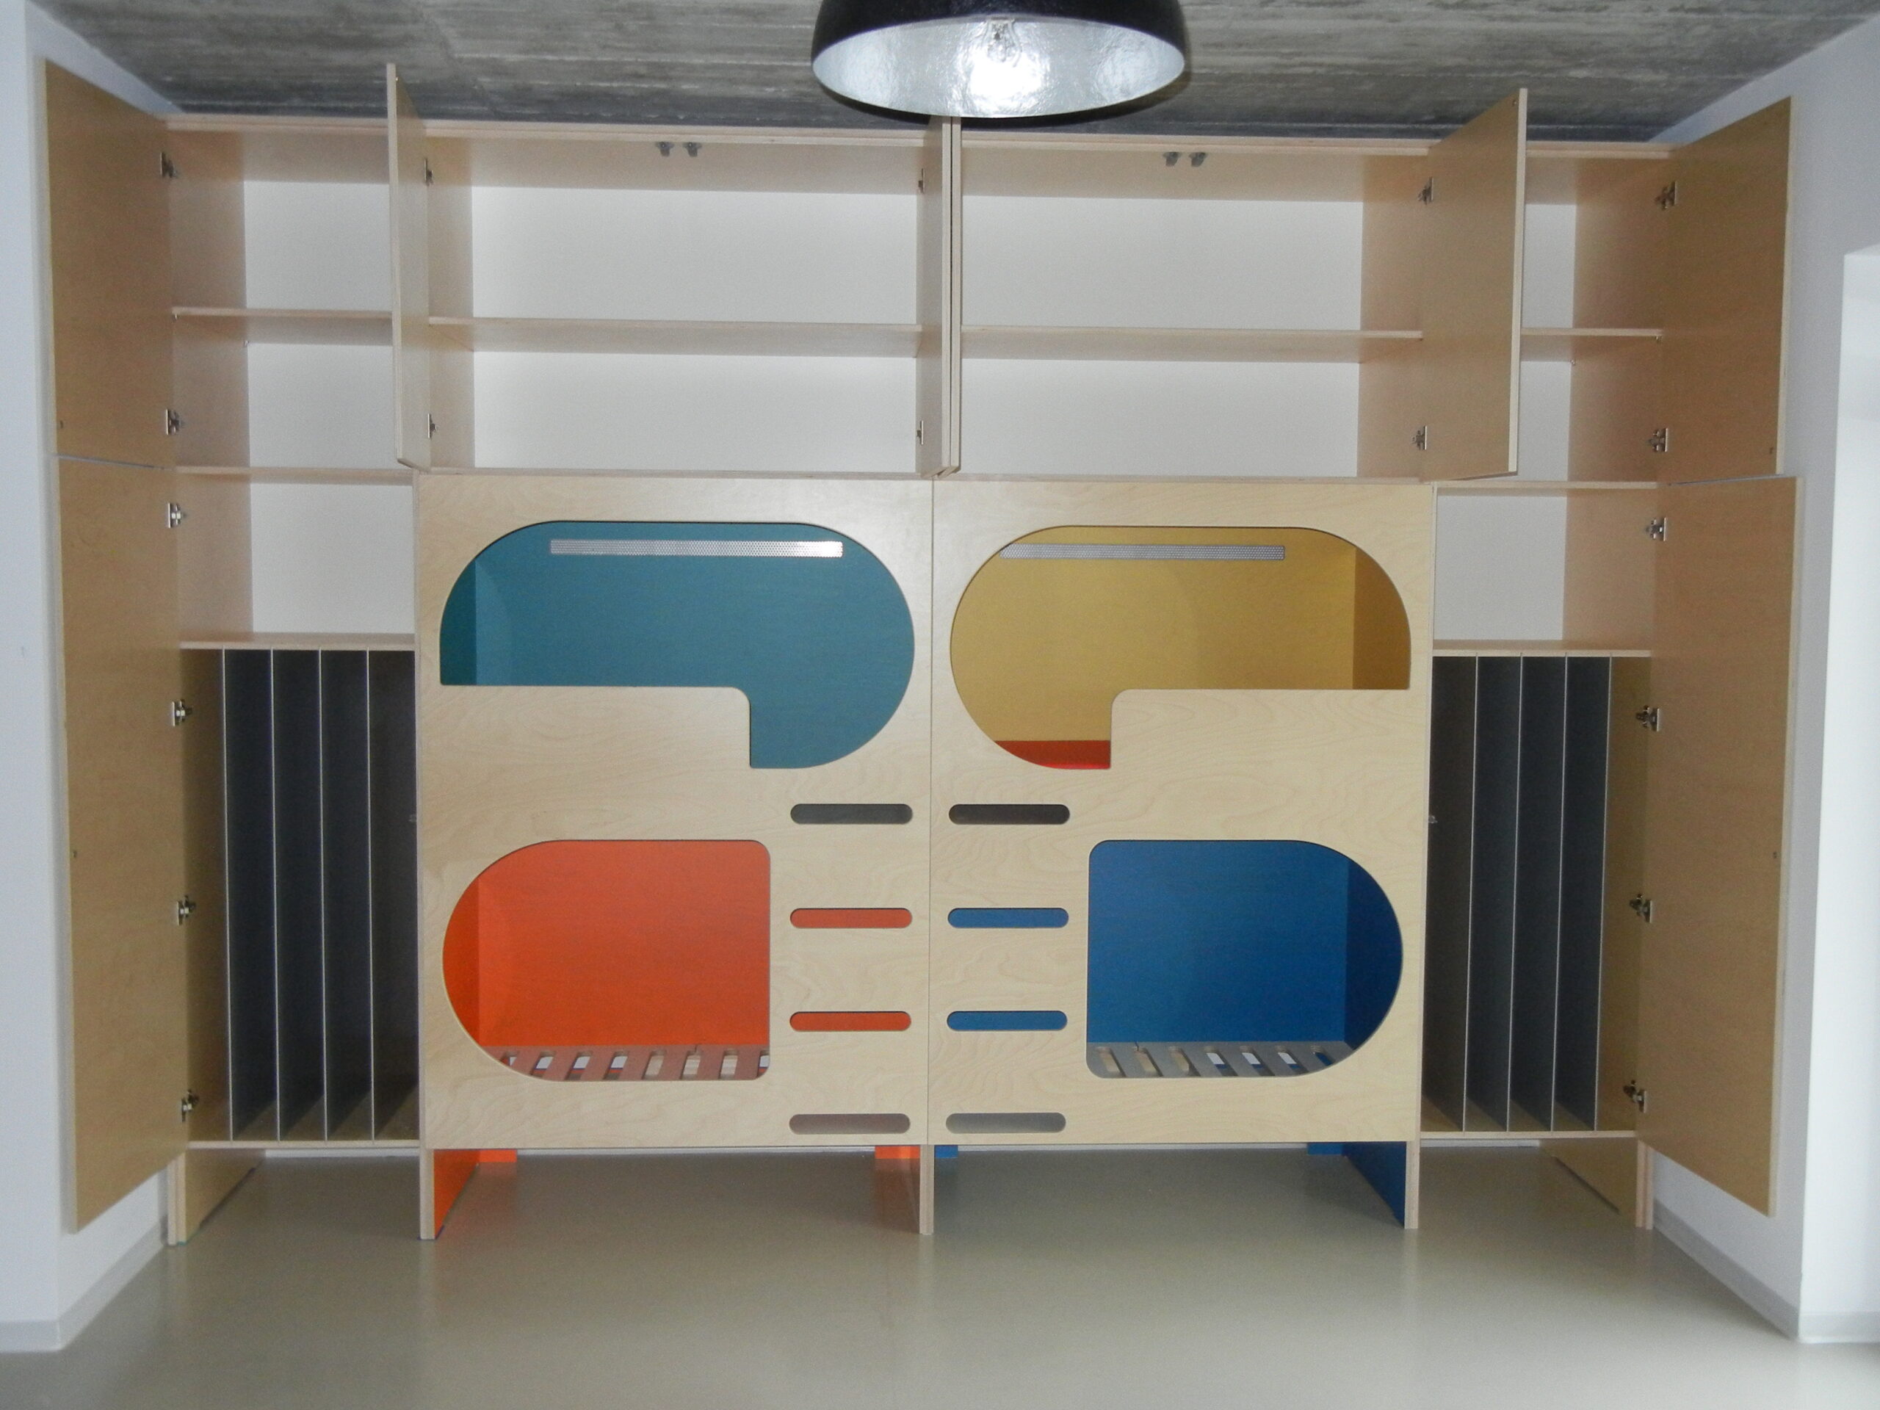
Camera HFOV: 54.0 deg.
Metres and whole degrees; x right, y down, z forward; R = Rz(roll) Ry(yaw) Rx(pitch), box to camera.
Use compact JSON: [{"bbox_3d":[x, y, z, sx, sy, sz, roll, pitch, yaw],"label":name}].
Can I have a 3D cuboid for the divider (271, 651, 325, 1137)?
[{"bbox_3d":[-1.669,0.461,4.888,0.008,1.245,0.577,0,4,-3],"label":"divider"}]

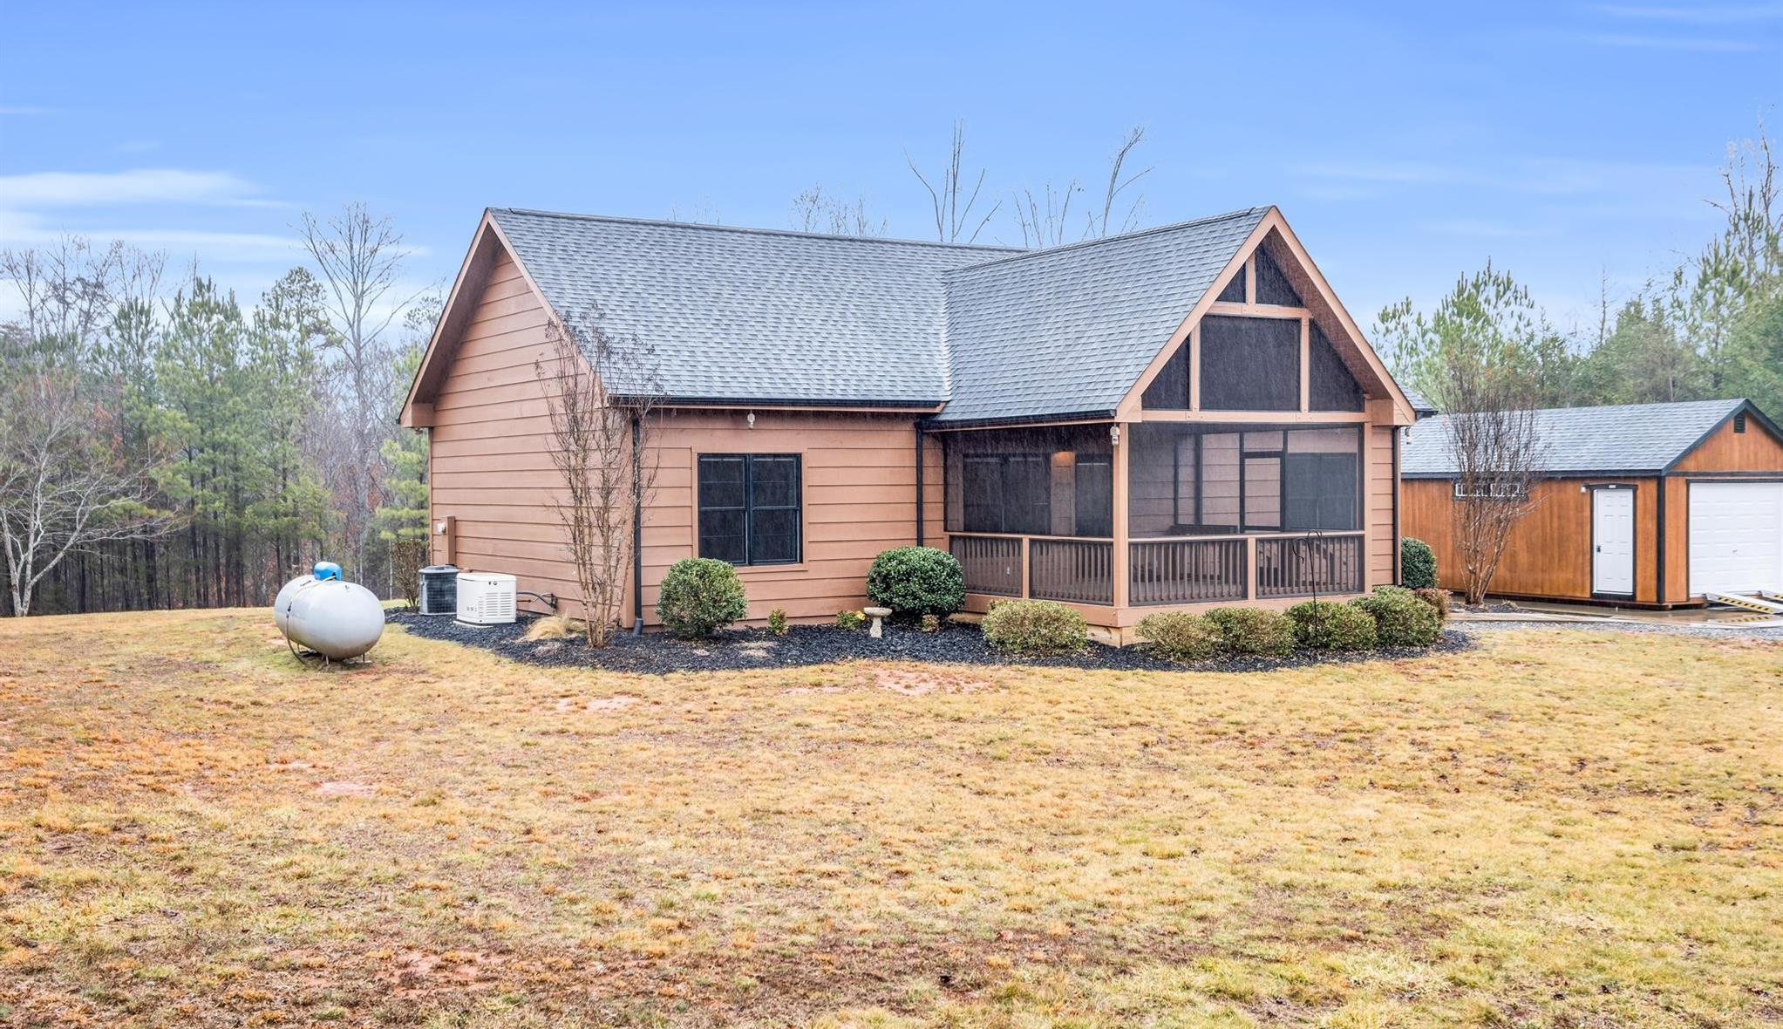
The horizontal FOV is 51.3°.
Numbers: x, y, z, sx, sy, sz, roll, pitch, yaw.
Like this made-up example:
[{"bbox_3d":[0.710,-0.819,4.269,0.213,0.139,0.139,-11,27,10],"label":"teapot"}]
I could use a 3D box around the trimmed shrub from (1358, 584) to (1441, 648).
[{"bbox_3d":[6.879,1.353,25.145,1.200,0.830,1.150,0,1,0],"label":"trimmed shrub"}]

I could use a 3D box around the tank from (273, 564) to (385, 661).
[{"bbox_3d":[-6.945,1.215,22.864,0.950,1.230,2.950,-1,1,-31],"label":"tank"}]

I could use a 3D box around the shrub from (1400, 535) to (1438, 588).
[{"bbox_3d":[9.526,0.925,34.200,1.150,1.030,1.150,-1,1,-31],"label":"shrub"}]

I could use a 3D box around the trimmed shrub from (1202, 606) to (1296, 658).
[{"bbox_3d":[4.635,1.476,23.984,1.200,0.660,1.120,0,1,0],"label":"trimmed shrub"}]

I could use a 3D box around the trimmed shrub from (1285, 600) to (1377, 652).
[{"bbox_3d":[5.842,1.440,24.671,1.200,0.690,1.120,0,1,0],"label":"trimmed shrub"}]

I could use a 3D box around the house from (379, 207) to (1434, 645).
[{"bbox_3d":[1.509,-1.705,31.766,15.750,6.600,14.650,-1,1,-31],"label":"house"}]

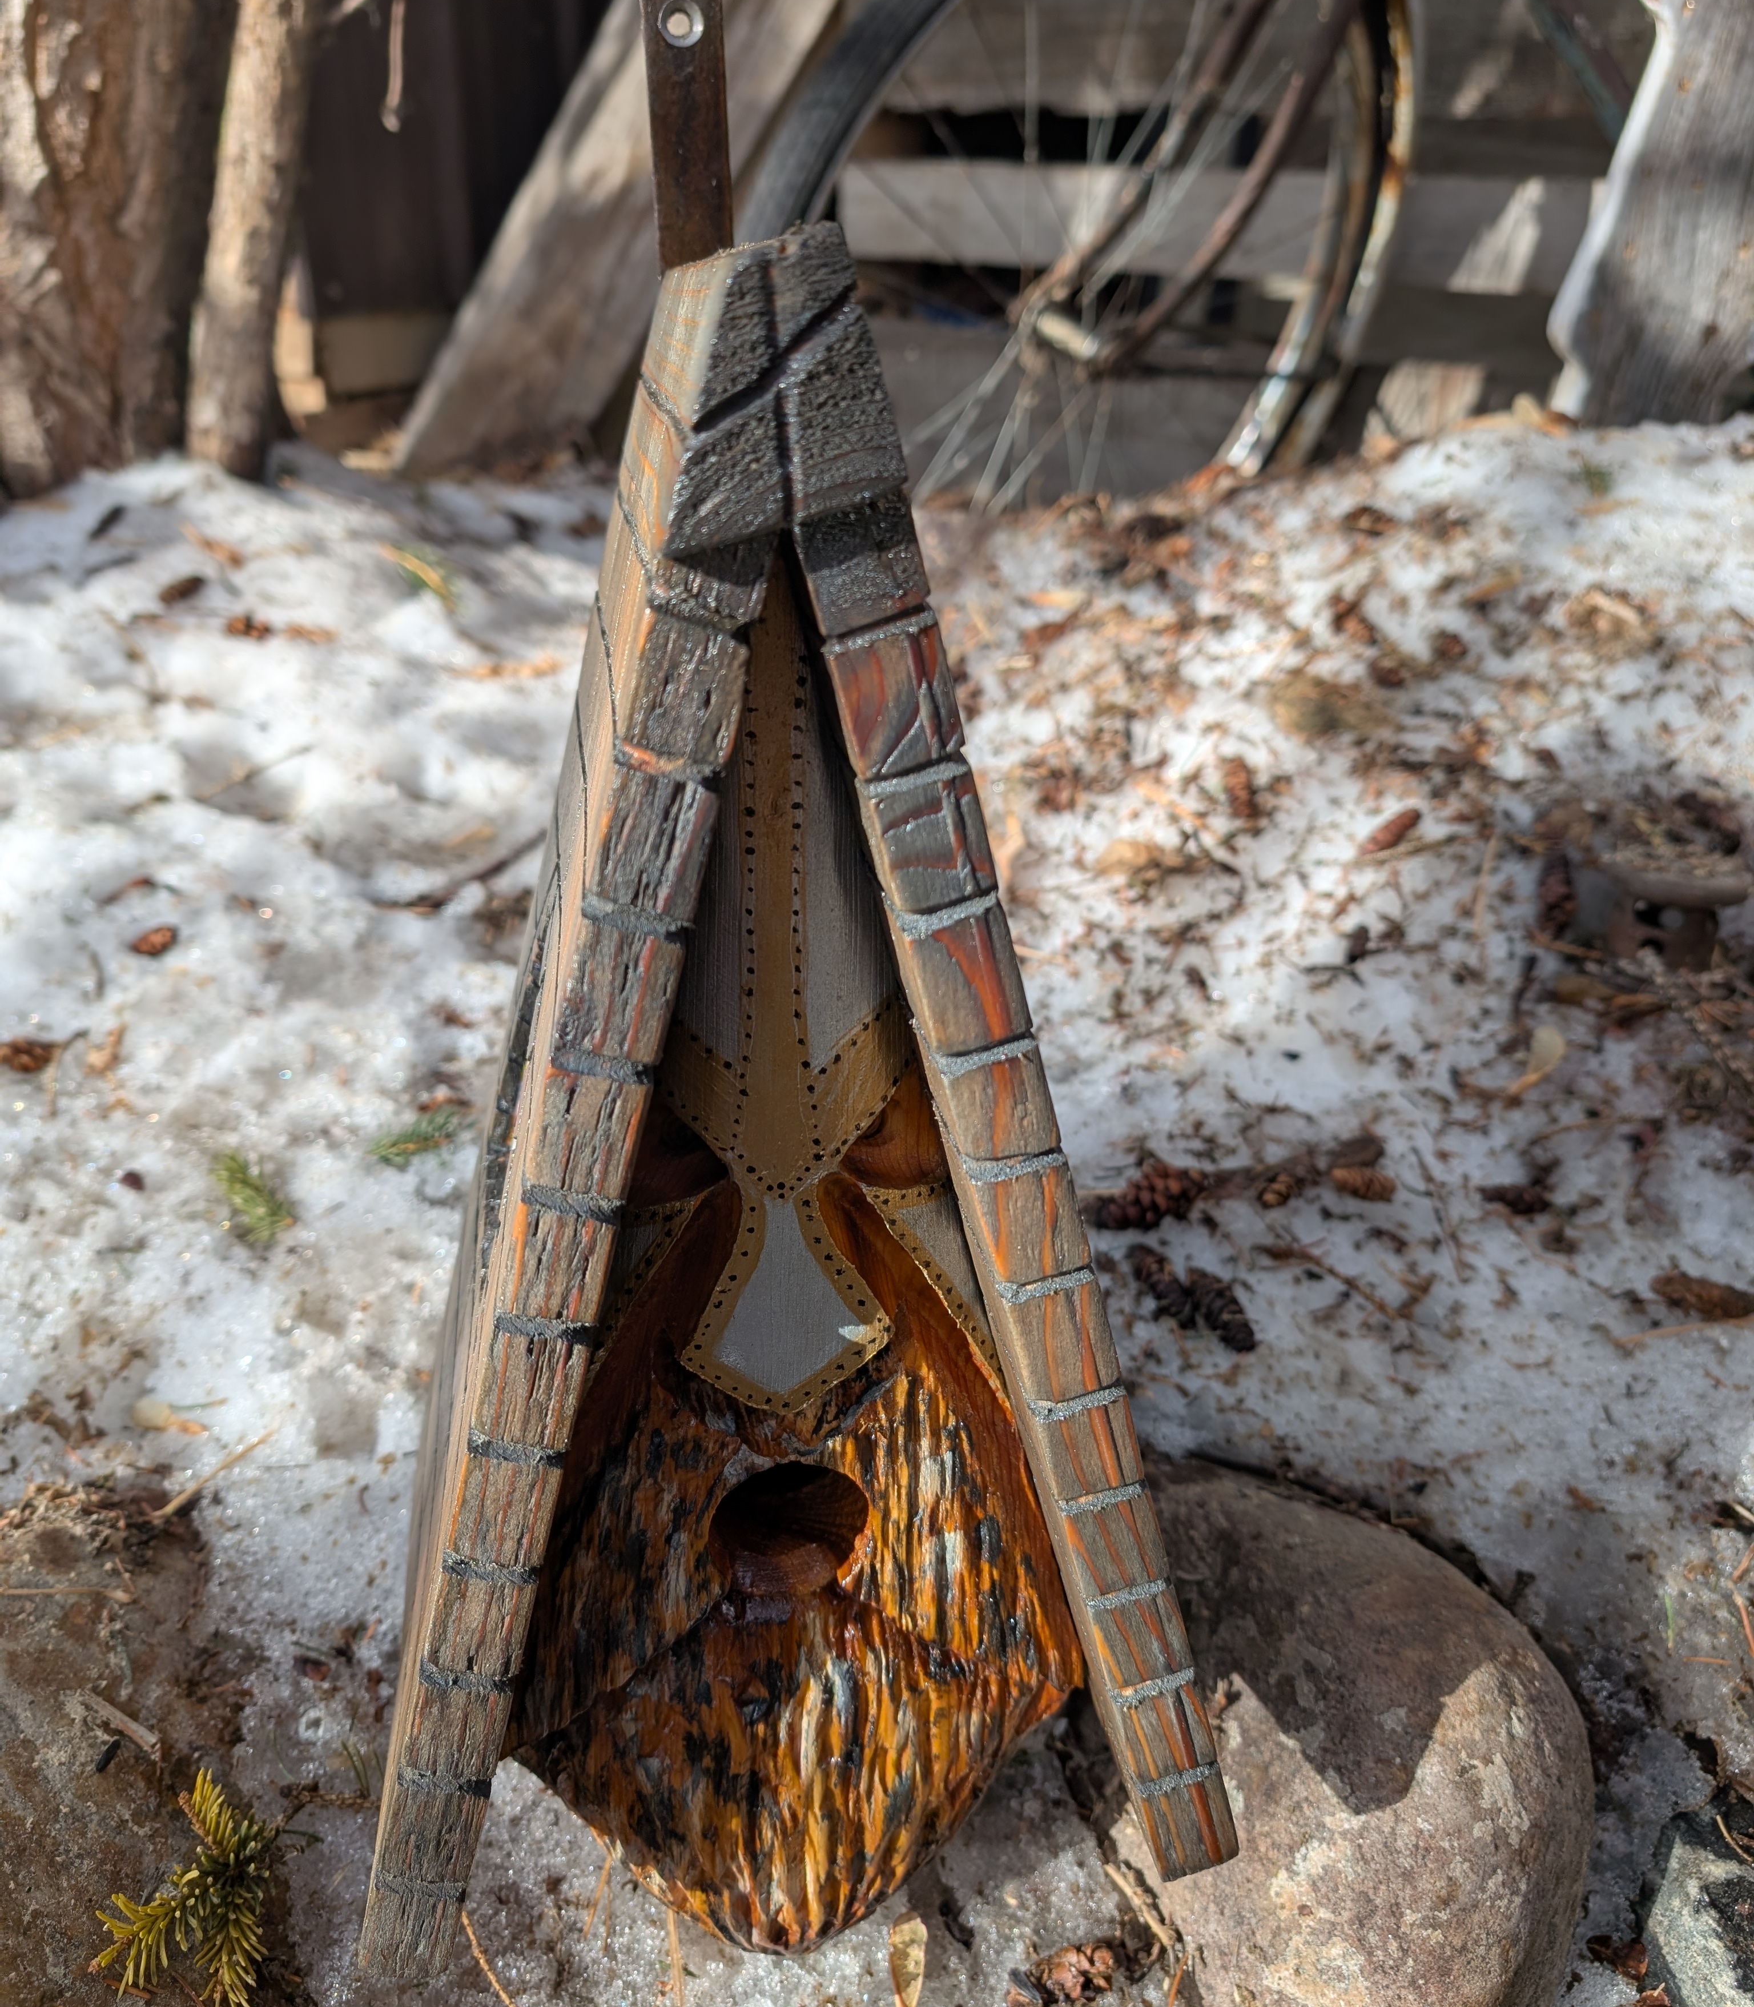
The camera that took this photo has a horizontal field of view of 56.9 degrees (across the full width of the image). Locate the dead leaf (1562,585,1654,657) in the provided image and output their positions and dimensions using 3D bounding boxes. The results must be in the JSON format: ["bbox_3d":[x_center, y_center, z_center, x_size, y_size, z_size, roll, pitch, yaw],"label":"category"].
[{"bbox_3d":[0.444,-0.233,0.985,0.048,0.030,0.042,11,32,17],"label":"dead leaf"}]

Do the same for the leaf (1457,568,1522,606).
[{"bbox_3d":[0.390,-0.266,1.030,0.042,0.012,0.013,-23,38,-34],"label":"leaf"}]

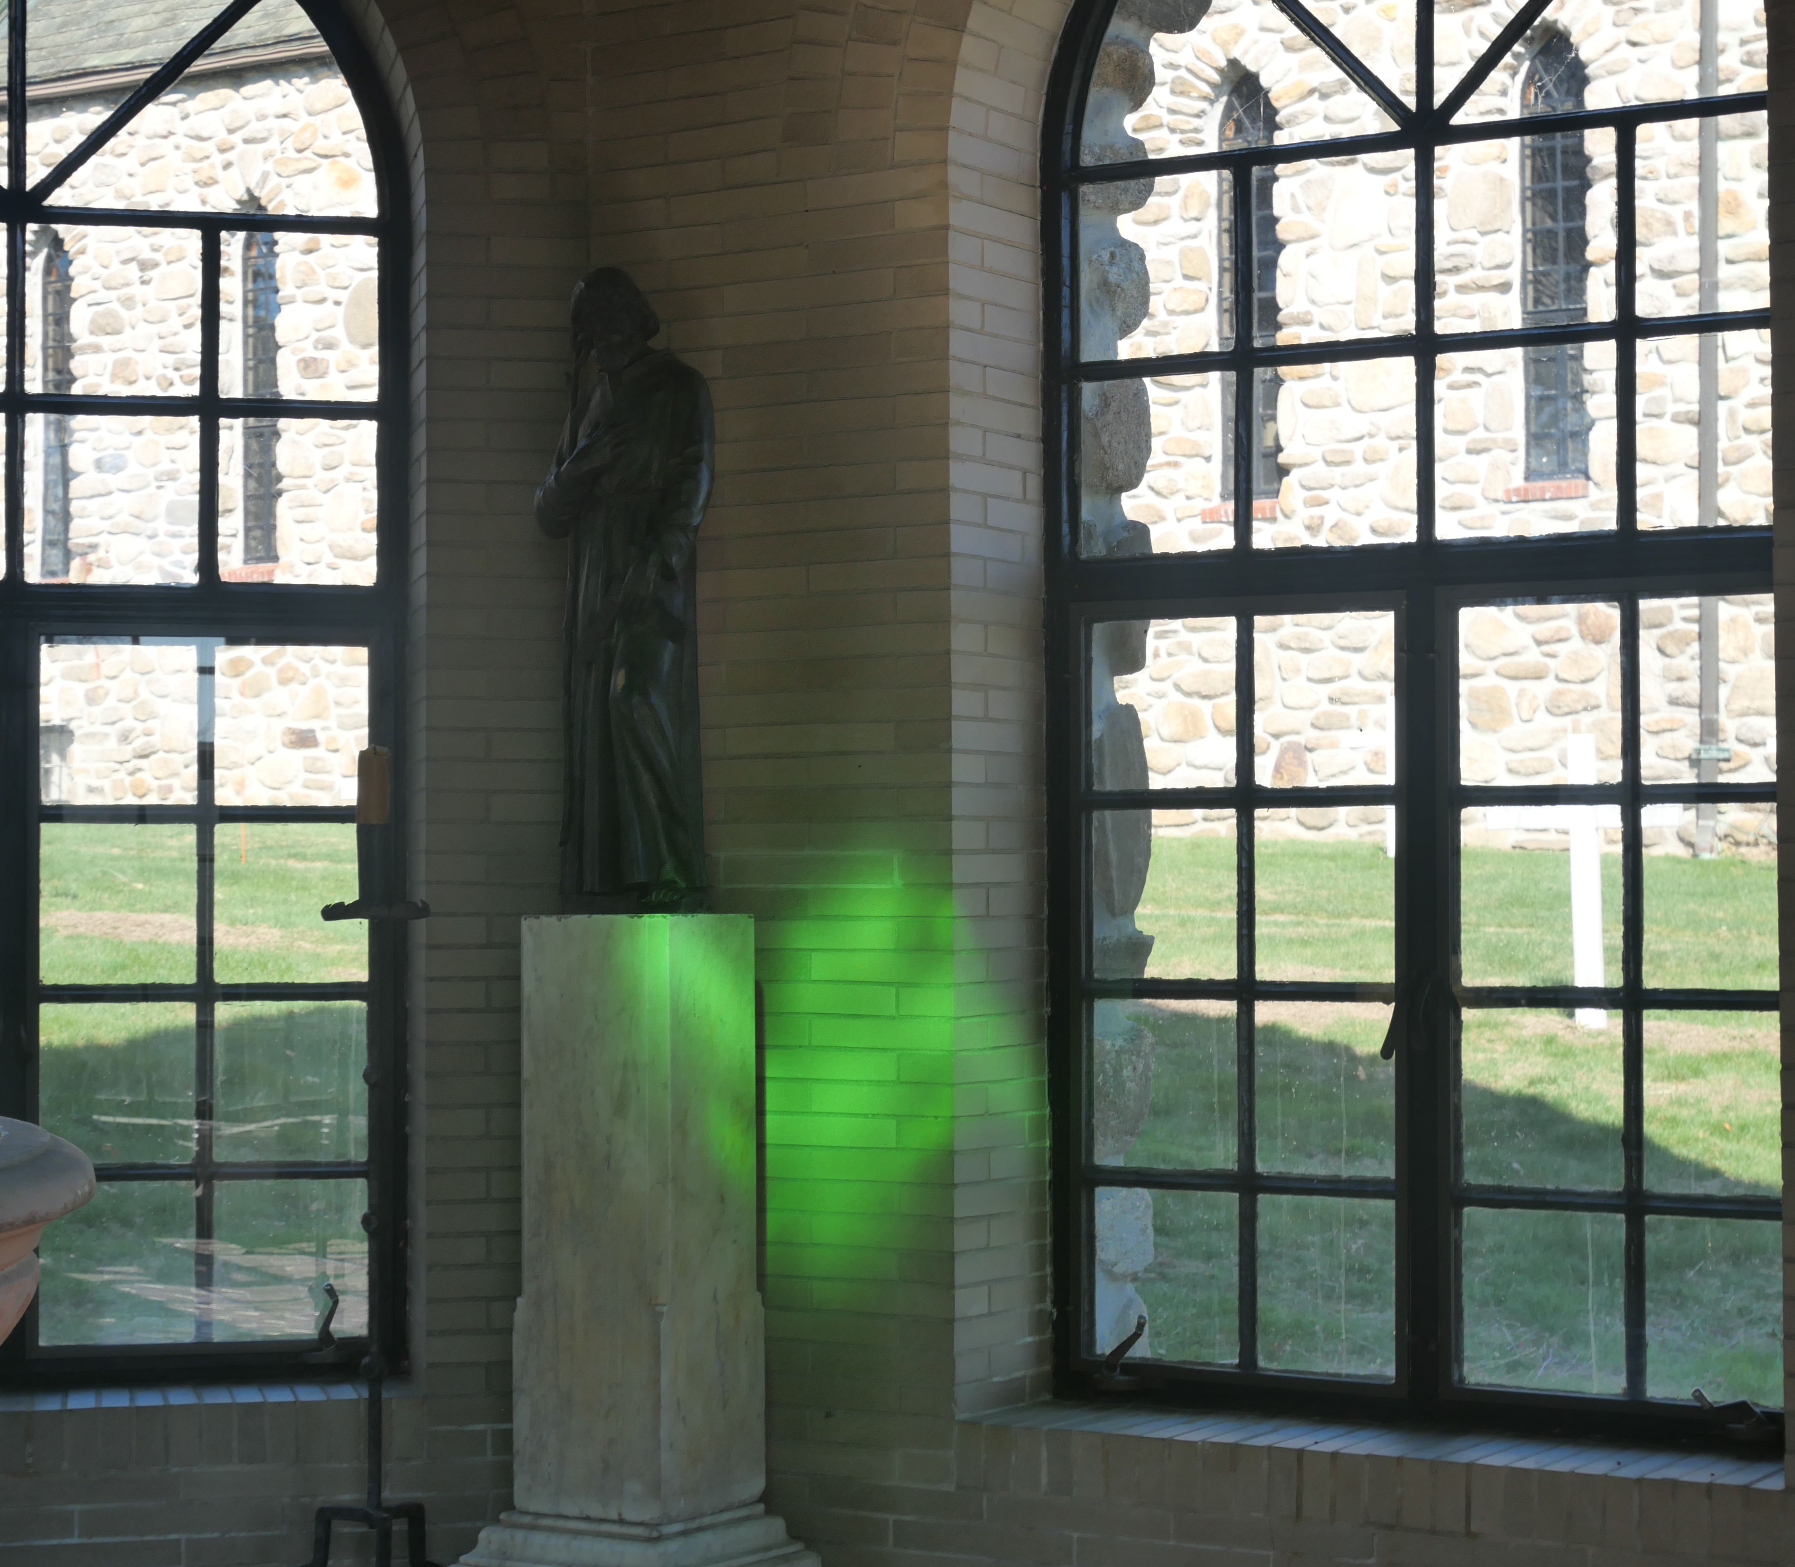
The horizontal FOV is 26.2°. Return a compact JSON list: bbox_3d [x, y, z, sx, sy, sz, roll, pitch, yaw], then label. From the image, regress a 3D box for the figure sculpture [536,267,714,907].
[{"bbox_3d":[-0.398,-0.285,5.630,0.265,0.935,0.205,-1,-1,29],"label":"figure sculpture"}]

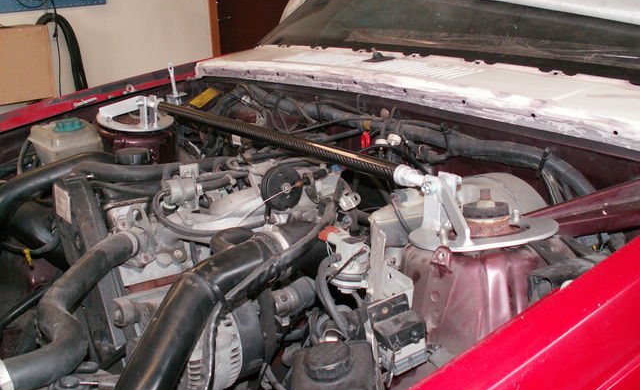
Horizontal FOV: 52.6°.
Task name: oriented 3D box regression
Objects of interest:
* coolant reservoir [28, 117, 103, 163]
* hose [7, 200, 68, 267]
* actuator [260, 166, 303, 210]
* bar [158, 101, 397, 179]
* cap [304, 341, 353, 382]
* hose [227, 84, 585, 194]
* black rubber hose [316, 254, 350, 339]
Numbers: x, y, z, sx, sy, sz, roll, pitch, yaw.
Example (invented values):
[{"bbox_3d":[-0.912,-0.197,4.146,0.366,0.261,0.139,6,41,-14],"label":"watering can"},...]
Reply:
[{"bbox_3d":[-0.609,-0.084,1.547,0.140,0.160,0.135,-15,22,-37],"label":"coolant reservoir"},{"bbox_3d":[-0.559,0.080,1.280,0.100,0.110,0.130,-15,22,-37],"label":"hose"},{"bbox_3d":[-0.062,-0.012,1.040,0.070,0.070,0.028,-15,22,-37],"label":"actuator"},{"bbox_3d":[-0.129,-0.119,1.214,0.028,0.028,0.760,-15,23,-37],"label":"bar"},{"bbox_3d":[0.010,0.201,0.780,0.056,0.023,0.056,-1,17,0],"label":"cap"},{"bbox_3d":[0.112,-0.136,1.314,0.060,0.095,0.930,-15,22,-37],"label":"hose"},{"bbox_3d":[0.018,0.137,0.870,0.042,0.112,0.036,-15,22,-37],"label":"black rubber hose"}]

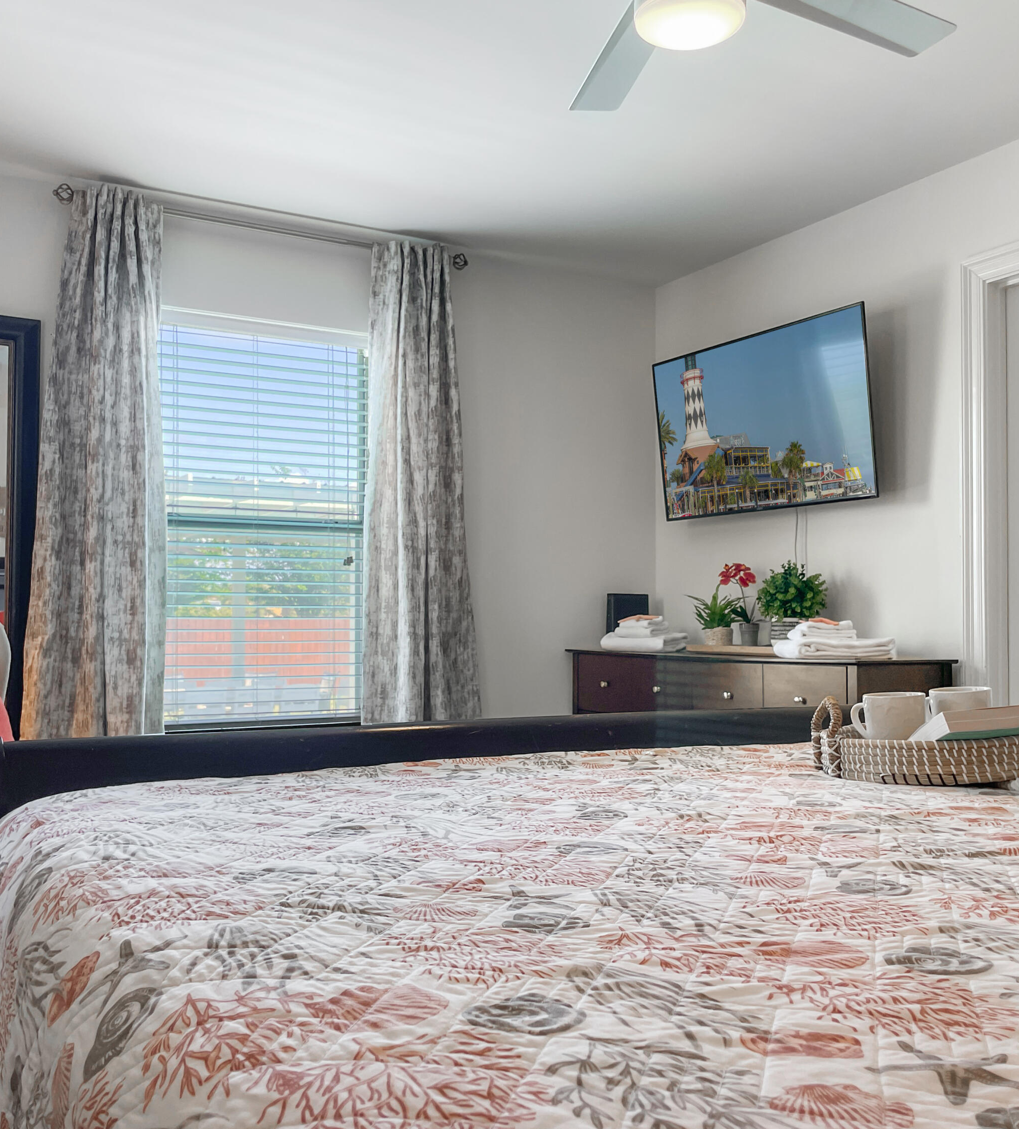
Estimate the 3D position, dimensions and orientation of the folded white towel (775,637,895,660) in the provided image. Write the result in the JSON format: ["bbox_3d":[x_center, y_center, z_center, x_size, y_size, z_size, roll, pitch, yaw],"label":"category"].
[{"bbox_3d":[1.061,0.277,3.701,0.307,0.063,0.267,1,-2,-5],"label":"folded white towel"}]

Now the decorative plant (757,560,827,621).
[{"bbox_3d":[0.982,0.090,3.926,0.228,0.208,0.228,1,-2,0],"label":"decorative plant"}]

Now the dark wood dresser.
[{"bbox_3d":[0.827,0.765,4.200,0.460,0.860,1.600,1,-3,-29],"label":"dark wood dresser"}]

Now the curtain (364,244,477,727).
[{"bbox_3d":[-0.336,-0.036,4.356,0.470,2.360,0.120,1,-3,-29],"label":"curtain"}]

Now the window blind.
[{"bbox_3d":[-0.930,-0.153,4.160,0.850,1.450,0.060,1,-3,-29],"label":"window blind"}]

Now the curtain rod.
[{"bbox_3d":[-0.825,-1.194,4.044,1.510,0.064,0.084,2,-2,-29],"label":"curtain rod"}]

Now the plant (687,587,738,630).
[{"bbox_3d":[0.780,0.167,4.334,0.188,0.163,0.188,1,-2,0],"label":"plant"}]

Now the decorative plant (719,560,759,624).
[{"bbox_3d":[0.851,0.103,4.207,0.124,0.223,0.139,2,-2,-29],"label":"decorative plant"}]

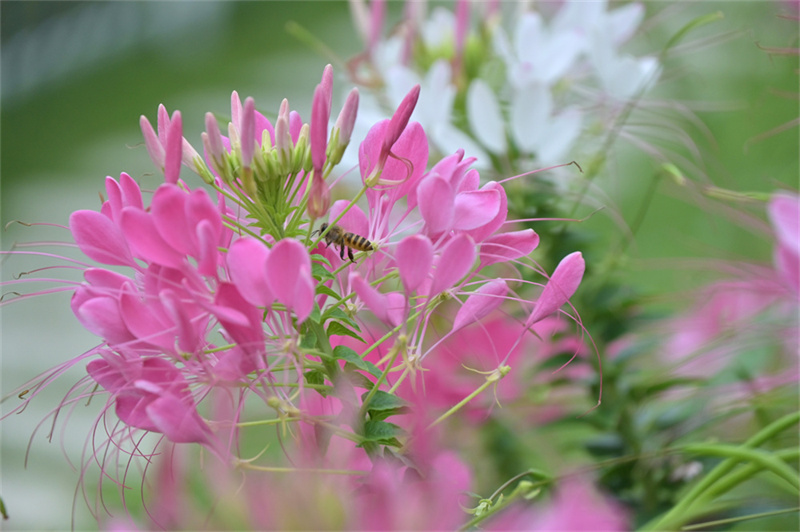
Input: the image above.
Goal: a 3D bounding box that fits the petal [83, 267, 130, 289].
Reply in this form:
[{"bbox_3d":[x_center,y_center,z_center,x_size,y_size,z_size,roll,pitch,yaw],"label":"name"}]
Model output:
[{"bbox_3d":[-0.066,0.003,1.050,0.011,0.004,0.007,13,23,1],"label":"petal"}]

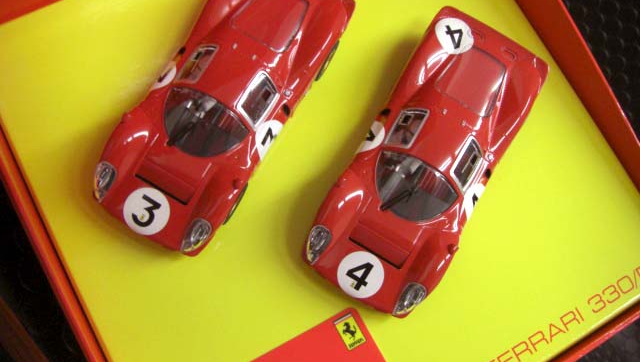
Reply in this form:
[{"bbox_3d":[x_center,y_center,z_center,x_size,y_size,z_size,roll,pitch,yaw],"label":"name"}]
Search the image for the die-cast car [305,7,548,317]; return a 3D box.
[{"bbox_3d":[0.045,-0.010,0.294,0.056,0.031,0.134,31,70,3],"label":"die-cast car"}]

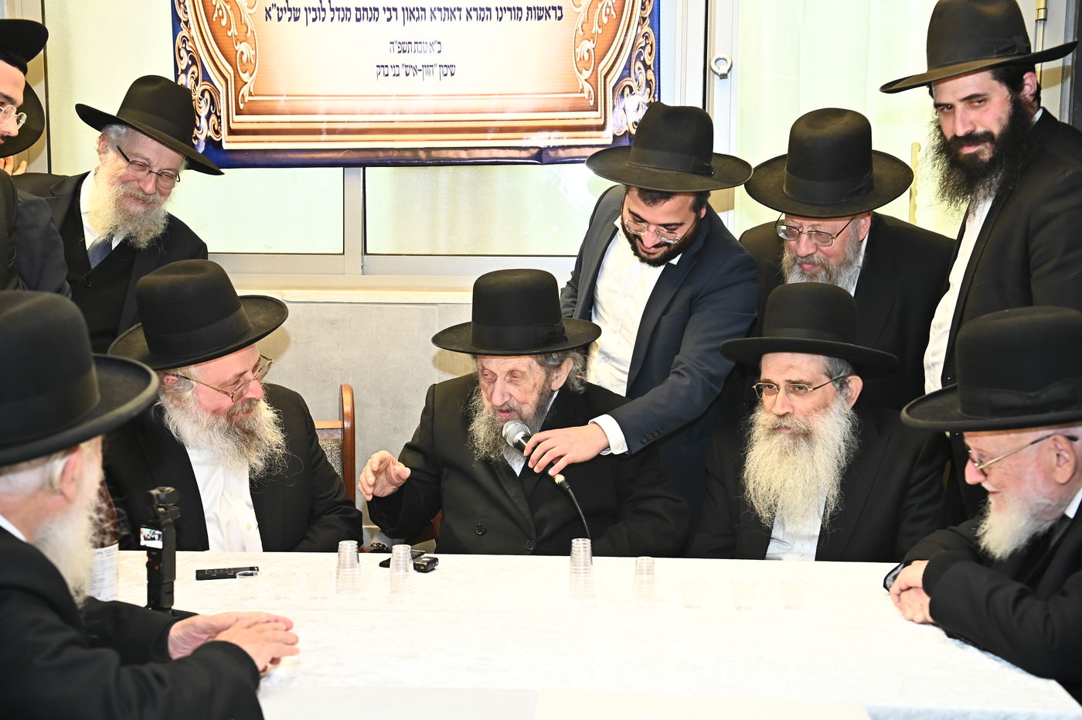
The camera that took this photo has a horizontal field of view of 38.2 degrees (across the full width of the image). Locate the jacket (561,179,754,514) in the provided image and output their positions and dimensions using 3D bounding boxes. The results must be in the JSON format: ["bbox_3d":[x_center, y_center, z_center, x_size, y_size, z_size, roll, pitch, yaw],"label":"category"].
[{"bbox_3d":[0.244,0.009,3.250,0.480,0.770,0.480,3,16,21],"label":"jacket"}]

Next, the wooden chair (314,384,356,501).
[{"bbox_3d":[-0.605,0.576,3.180,0.470,1.000,0.550,-1,9,-10],"label":"wooden chair"}]

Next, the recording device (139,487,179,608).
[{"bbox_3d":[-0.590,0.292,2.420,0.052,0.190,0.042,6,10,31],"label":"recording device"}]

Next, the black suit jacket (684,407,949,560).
[{"bbox_3d":[0.543,0.382,3.051,0.520,0.600,0.390,3,10,15],"label":"black suit jacket"}]

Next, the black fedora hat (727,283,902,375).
[{"bbox_3d":[0.505,-0.059,2.940,0.325,0.140,0.355,4,-5,28],"label":"black fedora hat"}]

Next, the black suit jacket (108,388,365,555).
[{"bbox_3d":[-0.628,0.354,3.073,0.540,0.620,0.420,-2,10,-18],"label":"black suit jacket"}]

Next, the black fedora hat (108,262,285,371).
[{"bbox_3d":[-0.673,-0.100,3.020,0.350,0.140,0.325,-2,23,28],"label":"black fedora hat"}]

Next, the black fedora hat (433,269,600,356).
[{"bbox_3d":[-0.045,-0.088,3.000,0.320,0.140,0.350,-3,12,1],"label":"black fedora hat"}]

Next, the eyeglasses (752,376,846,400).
[{"bbox_3d":[0.499,0.048,2.979,0.140,0.042,0.140,5,15,42],"label":"eyeglasses"}]

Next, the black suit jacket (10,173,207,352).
[{"bbox_3d":[-0.987,-0.052,3.550,0.530,0.780,0.330,4,12,-18],"label":"black suit jacket"}]

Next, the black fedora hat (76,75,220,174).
[{"bbox_3d":[-0.782,-0.473,3.130,0.320,0.135,0.350,21,8,-32],"label":"black fedora hat"}]

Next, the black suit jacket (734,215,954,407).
[{"bbox_3d":[0.645,0.065,3.307,0.520,0.750,0.360,5,17,14],"label":"black suit jacket"}]

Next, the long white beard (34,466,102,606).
[{"bbox_3d":[-0.678,0.247,2.200,0.140,0.210,0.150,1,8,-36],"label":"long white beard"}]

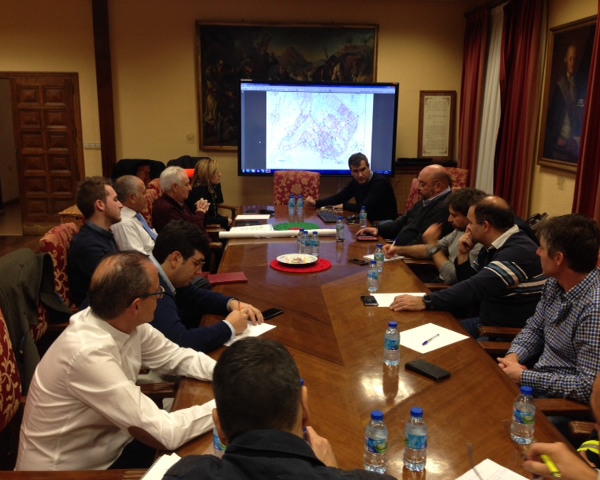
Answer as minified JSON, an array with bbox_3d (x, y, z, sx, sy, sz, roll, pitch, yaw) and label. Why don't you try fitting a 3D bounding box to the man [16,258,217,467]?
[{"bbox_3d":[-0.517,0.636,2.131,0.720,1.250,0.560,3,13,12],"label":"man"}]

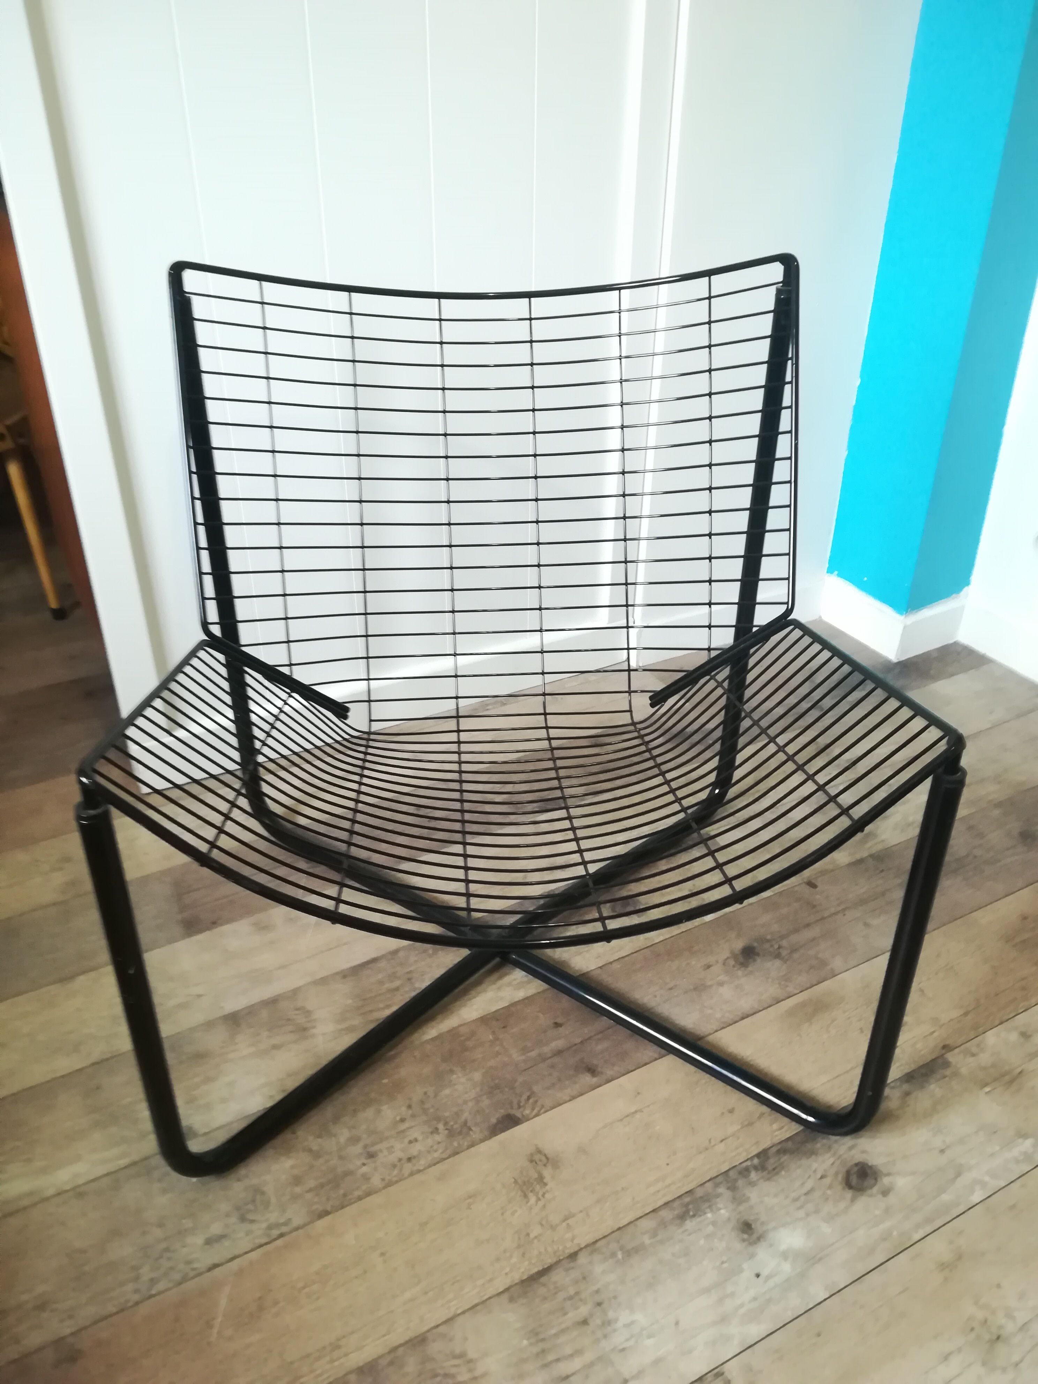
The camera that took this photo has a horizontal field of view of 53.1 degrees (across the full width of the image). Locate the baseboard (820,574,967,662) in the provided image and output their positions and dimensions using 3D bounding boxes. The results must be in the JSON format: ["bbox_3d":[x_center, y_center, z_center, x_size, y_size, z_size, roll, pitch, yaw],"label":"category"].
[{"bbox_3d":[0.663,-0.144,1.846,0.154,0.078,0.184,-15,34,-25],"label":"baseboard"}]

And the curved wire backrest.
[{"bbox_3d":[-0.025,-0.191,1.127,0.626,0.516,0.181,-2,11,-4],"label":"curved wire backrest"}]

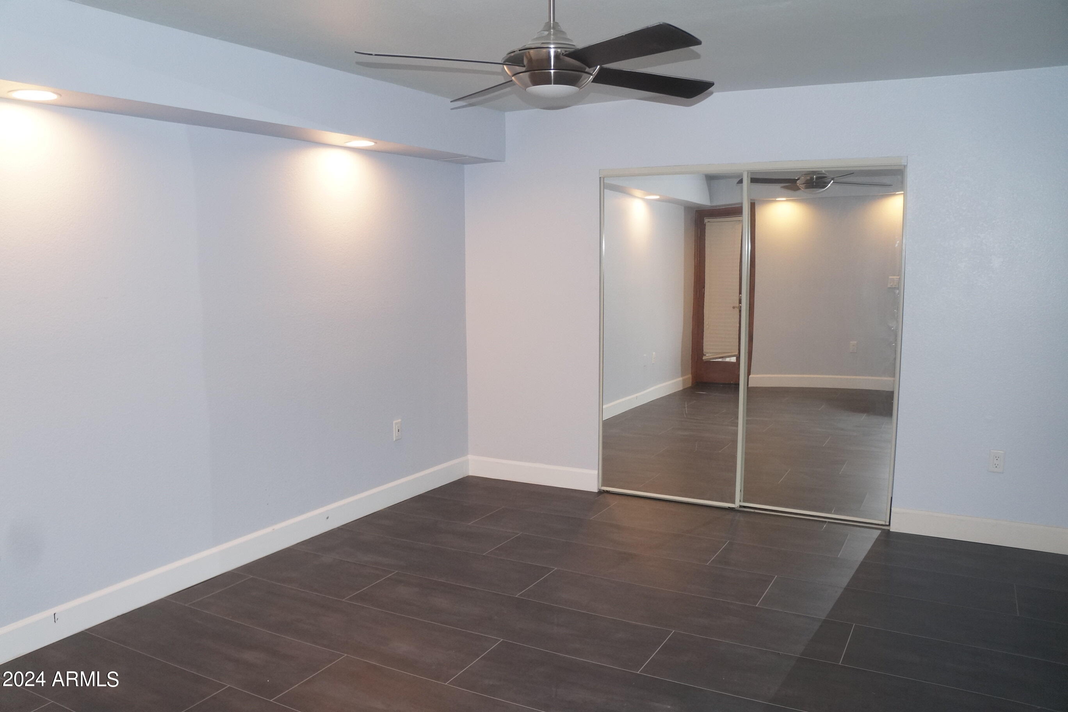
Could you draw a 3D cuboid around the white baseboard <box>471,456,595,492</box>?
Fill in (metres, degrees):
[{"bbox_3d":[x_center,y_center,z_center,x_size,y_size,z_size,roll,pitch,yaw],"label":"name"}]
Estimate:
[{"bbox_3d":[-0.018,0.789,5.413,0.991,0.146,0.018,3,8,29],"label":"white baseboard"}]

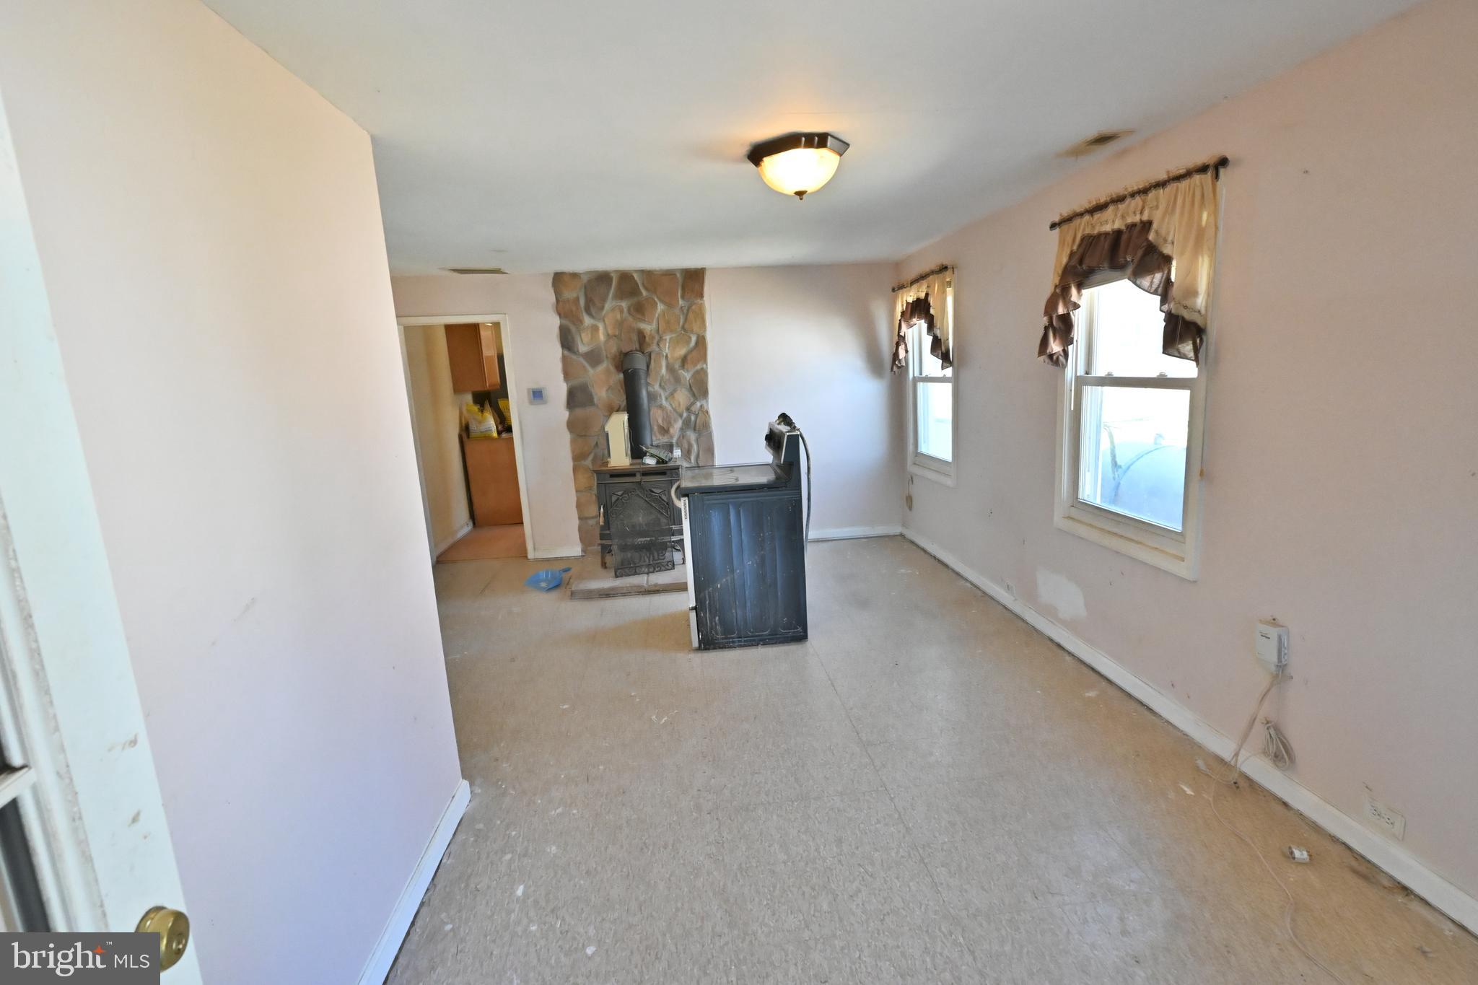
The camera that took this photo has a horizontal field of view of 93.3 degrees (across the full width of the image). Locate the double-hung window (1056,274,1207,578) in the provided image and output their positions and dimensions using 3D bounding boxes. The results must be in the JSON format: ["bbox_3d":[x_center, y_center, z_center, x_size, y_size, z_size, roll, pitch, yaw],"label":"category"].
[{"bbox_3d":[1.686,-0.473,3.033,0.099,1.490,1.008,-4,10,-5],"label":"double-hung window"}]

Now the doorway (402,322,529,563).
[{"bbox_3d":[-2.298,-0.422,5.970,0.864,2.101,0.119,-4,10,-5],"label":"doorway"}]

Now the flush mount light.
[{"bbox_3d":[0.235,-1.214,2.664,0.383,0.181,0.378,-4,10,-5],"label":"flush mount light"}]

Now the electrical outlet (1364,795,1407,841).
[{"bbox_3d":[1.843,0.936,1.999,0.011,0.071,0.115,-4,10,-5],"label":"electrical outlet"}]

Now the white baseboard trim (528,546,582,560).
[{"bbox_3d":[-1.593,0.537,6.131,0.452,0.082,0.016,-4,10,-5],"label":"white baseboard trim"}]

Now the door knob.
[{"bbox_3d":[-0.589,0.462,0.724,0.034,0.064,0.064,-5,10,-11],"label":"door knob"}]

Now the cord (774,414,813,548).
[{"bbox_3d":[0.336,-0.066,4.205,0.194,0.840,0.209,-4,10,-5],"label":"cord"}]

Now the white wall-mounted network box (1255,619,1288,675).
[{"bbox_3d":[1.812,0.522,2.377,0.040,0.145,0.085,-4,10,-5],"label":"white wall-mounted network box"}]

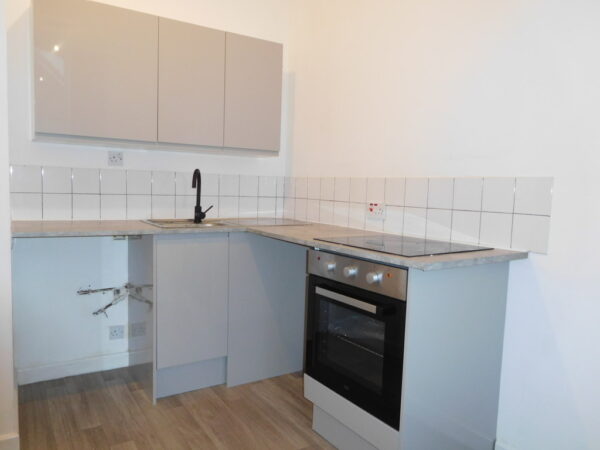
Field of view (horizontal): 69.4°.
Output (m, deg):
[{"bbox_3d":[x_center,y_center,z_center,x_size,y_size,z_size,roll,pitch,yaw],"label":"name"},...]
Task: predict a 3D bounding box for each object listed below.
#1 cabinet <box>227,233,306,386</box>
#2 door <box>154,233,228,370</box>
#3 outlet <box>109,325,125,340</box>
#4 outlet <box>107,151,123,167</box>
[{"bbox_3d":[-0.296,0.457,2.822,0.600,0.890,0.520,-2,6,-34],"label":"cabinet"},{"bbox_3d":[-0.592,0.409,2.404,0.398,0.722,0.022,-1,6,-31],"label":"door"},{"bbox_3d":[-1.125,0.663,2.664,0.086,0.086,0.014,-2,6,-34],"label":"outlet"},{"bbox_3d":[-1.093,-0.391,2.568,0.086,0.086,0.014,-2,6,-34],"label":"outlet"}]

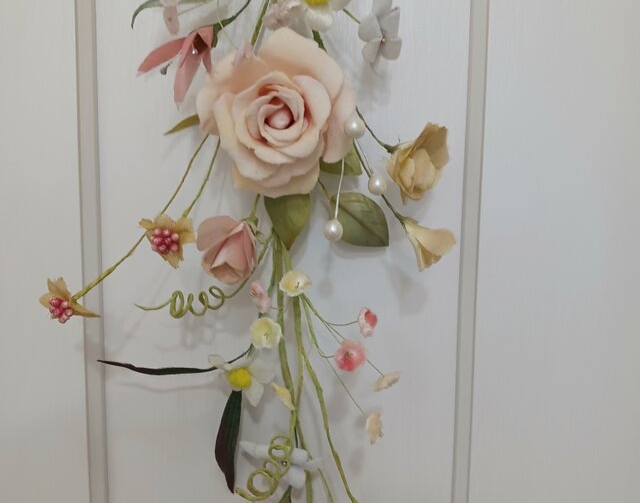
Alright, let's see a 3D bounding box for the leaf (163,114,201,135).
[{"bbox_3d":[-0.092,-0.089,0.467,0.038,0.010,0.009,-22,6,2],"label":"leaf"}]

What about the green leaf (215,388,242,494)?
[{"bbox_3d":[-0.067,0.137,0.487,0.021,0.081,0.013,1,6,0],"label":"green leaf"}]

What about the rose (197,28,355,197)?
[{"bbox_3d":[-0.029,-0.093,0.447,0.106,0.114,0.058,1,6,0],"label":"rose"}]

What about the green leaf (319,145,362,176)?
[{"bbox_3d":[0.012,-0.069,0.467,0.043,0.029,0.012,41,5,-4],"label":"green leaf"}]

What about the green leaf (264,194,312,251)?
[{"bbox_3d":[-0.023,-0.026,0.463,0.032,0.051,0.014,1,6,0],"label":"green leaf"}]

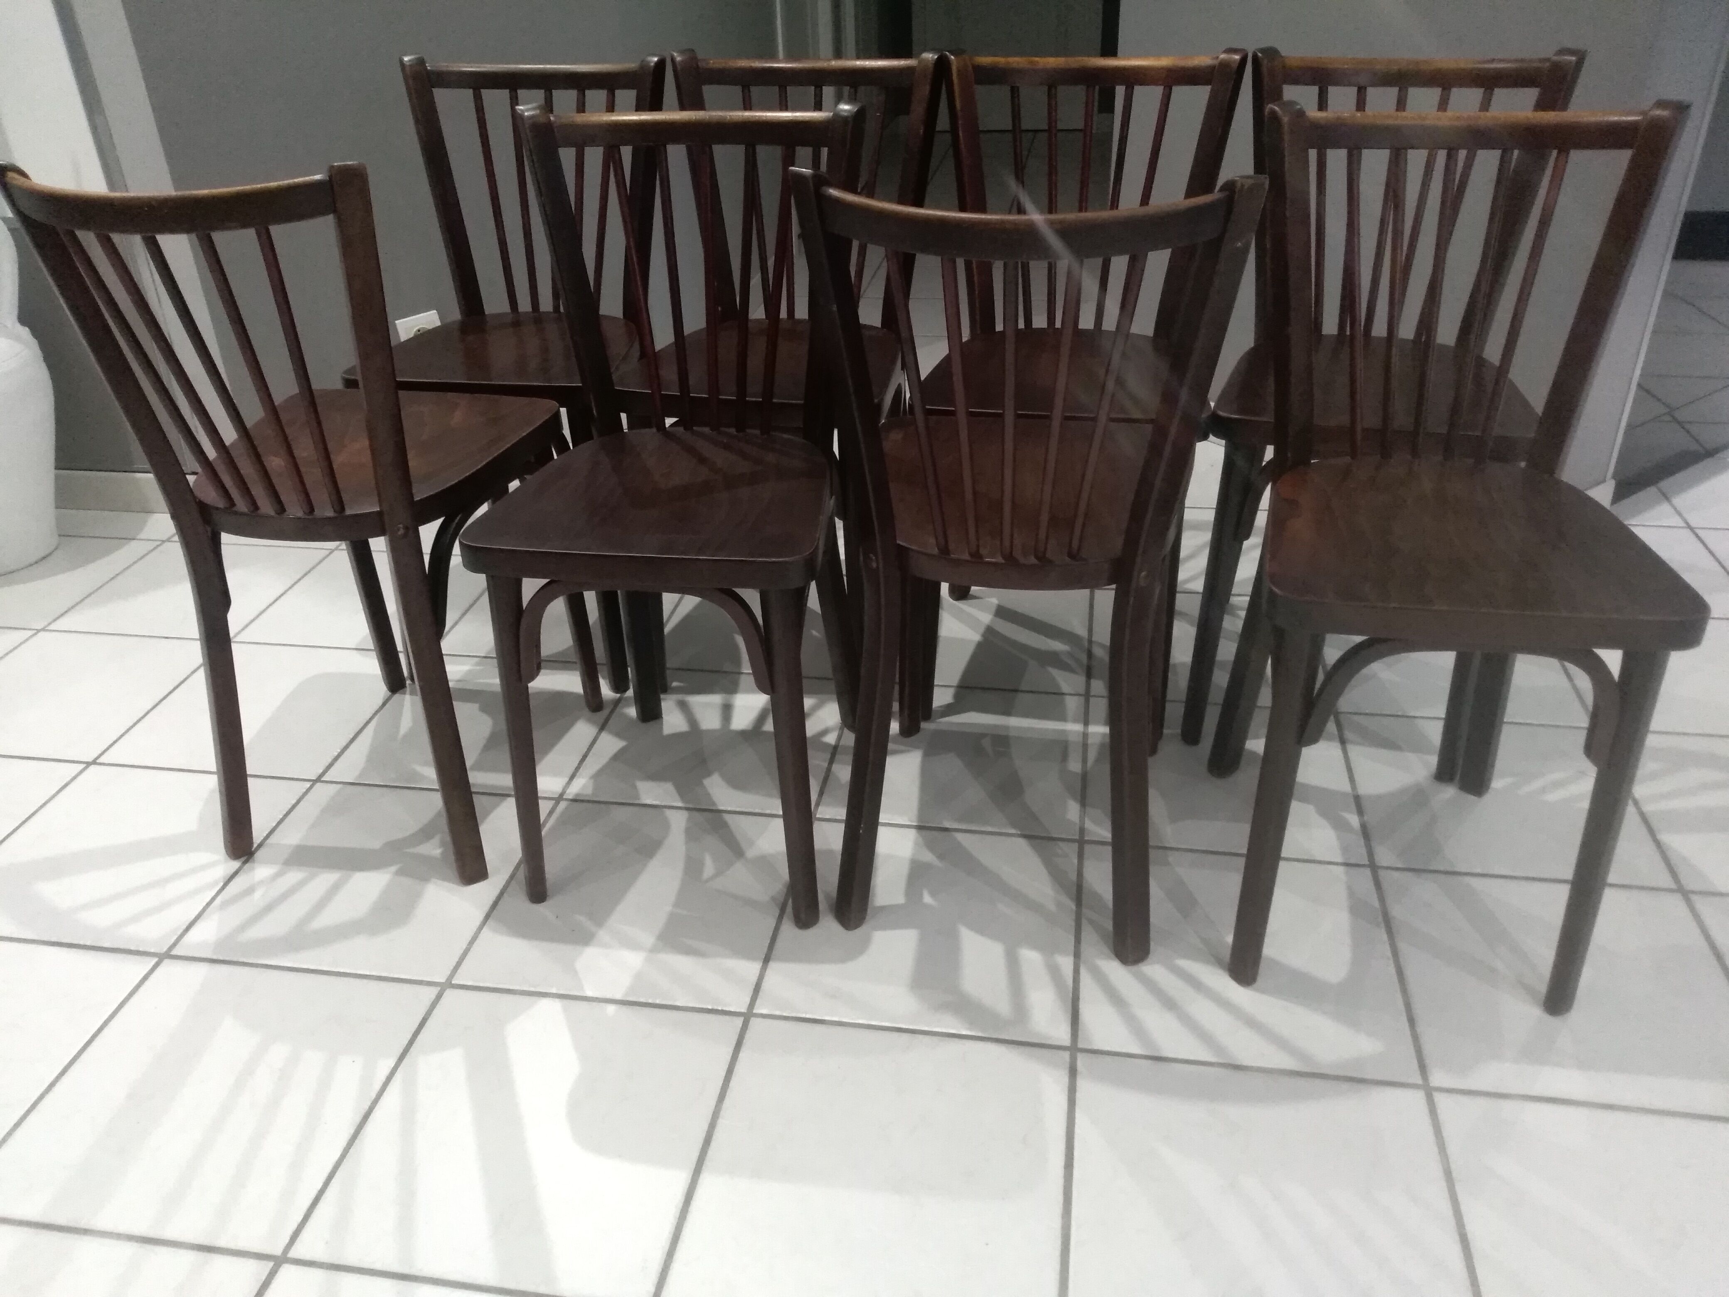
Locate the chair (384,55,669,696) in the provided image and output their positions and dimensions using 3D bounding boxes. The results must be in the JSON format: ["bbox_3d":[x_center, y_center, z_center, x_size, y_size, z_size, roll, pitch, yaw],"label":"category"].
[{"bbox_3d":[-0.493,-0.403,1.916,0.393,0.809,0.433,4,31,10],"label":"chair"}]

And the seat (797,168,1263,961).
[{"bbox_3d":[0.168,-0.115,1.386,0.393,0.809,0.433,5,31,11],"label":"seat"}]

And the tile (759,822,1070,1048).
[{"bbox_3d":[0.074,0.313,1.468,0.329,0.010,0.329,3,30,9],"label":"tile"}]

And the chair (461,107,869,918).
[{"bbox_3d":[-0.201,-0.151,1.466,0.393,0.809,0.433,3,30,8],"label":"chair"}]

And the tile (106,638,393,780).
[{"bbox_3d":[-0.867,0.088,1.905,0.329,0.010,0.329,3,30,9],"label":"tile"}]

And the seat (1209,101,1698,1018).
[{"bbox_3d":[0.578,-0.092,1.324,0.393,0.809,0.433,4,30,9],"label":"seat"}]

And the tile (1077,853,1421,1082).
[{"bbox_3d":[0.406,0.333,1.418,0.329,0.010,0.329,3,30,9],"label":"tile"}]

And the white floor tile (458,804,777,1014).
[{"bbox_3d":[-0.257,0.293,1.519,0.329,0.010,0.329,3,30,9],"label":"white floor tile"}]

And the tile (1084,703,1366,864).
[{"bbox_3d":[0.459,0.166,1.703,0.329,0.010,0.329,3,30,9],"label":"tile"}]

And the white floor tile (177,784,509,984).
[{"bbox_3d":[-0.589,0.274,1.569,0.329,0.010,0.329,3,30,9],"label":"white floor tile"}]

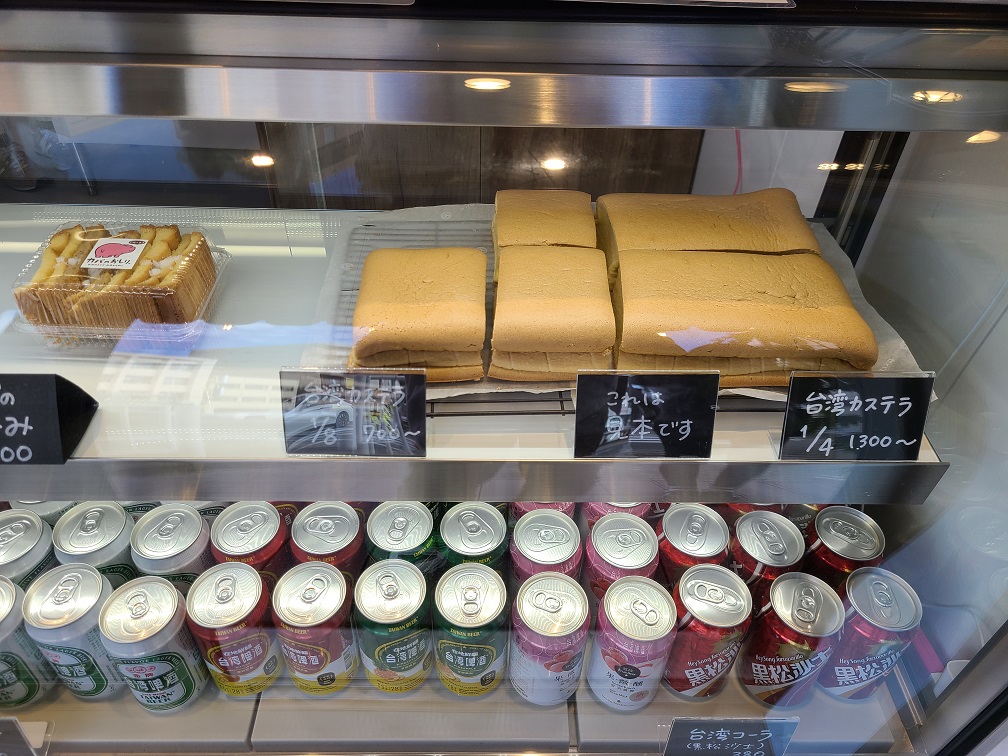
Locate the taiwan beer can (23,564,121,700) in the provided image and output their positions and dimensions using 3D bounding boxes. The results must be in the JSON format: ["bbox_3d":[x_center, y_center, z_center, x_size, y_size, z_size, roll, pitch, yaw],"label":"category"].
[{"bbox_3d":[-0.357,0.222,0.652,0.066,0.122,0.066,1,41,-1],"label":"taiwan beer can"}]

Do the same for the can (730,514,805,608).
[{"bbox_3d":[0.234,0.187,0.706,0.066,0.122,0.066,1,41,0],"label":"can"}]

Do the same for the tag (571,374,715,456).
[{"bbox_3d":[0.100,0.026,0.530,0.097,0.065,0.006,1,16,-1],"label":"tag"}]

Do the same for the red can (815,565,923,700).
[{"bbox_3d":[0.314,0.227,0.666,0.066,0.116,0.066,1,41,-1],"label":"red can"}]

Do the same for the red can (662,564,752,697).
[{"bbox_3d":[0.174,0.224,0.665,0.066,0.116,0.066,1,41,-1],"label":"red can"}]

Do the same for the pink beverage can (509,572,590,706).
[{"bbox_3d":[0.038,0.228,0.654,0.066,0.122,0.066,1,41,-1],"label":"pink beverage can"}]

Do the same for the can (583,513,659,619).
[{"bbox_3d":[0.105,0.188,0.702,0.066,0.122,0.066,1,41,0],"label":"can"}]

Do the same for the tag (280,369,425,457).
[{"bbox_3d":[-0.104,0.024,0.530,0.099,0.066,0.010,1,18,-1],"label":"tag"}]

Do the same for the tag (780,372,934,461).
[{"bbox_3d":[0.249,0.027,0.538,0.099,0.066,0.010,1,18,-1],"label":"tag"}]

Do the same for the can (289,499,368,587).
[{"bbox_3d":[-0.158,0.177,0.708,0.066,0.122,0.066,1,41,-1],"label":"can"}]

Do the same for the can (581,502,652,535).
[{"bbox_3d":[0.111,0.142,0.755,0.066,0.118,0.066,1,42,-1],"label":"can"}]

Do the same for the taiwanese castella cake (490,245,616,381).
[{"bbox_3d":[0.037,-0.055,0.610,0.092,0.042,0.130,1,42,-1],"label":"taiwanese castella cake"}]

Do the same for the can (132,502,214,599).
[{"bbox_3d":[-0.296,0.177,0.702,0.066,0.118,0.066,1,42,-1],"label":"can"}]

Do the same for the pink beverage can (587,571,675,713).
[{"bbox_3d":[0.110,0.231,0.655,0.066,0.116,0.066,1,41,-1],"label":"pink beverage can"}]

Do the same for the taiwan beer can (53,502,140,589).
[{"bbox_3d":[-0.363,0.176,0.703,0.066,0.122,0.066,1,41,-1],"label":"taiwan beer can"}]

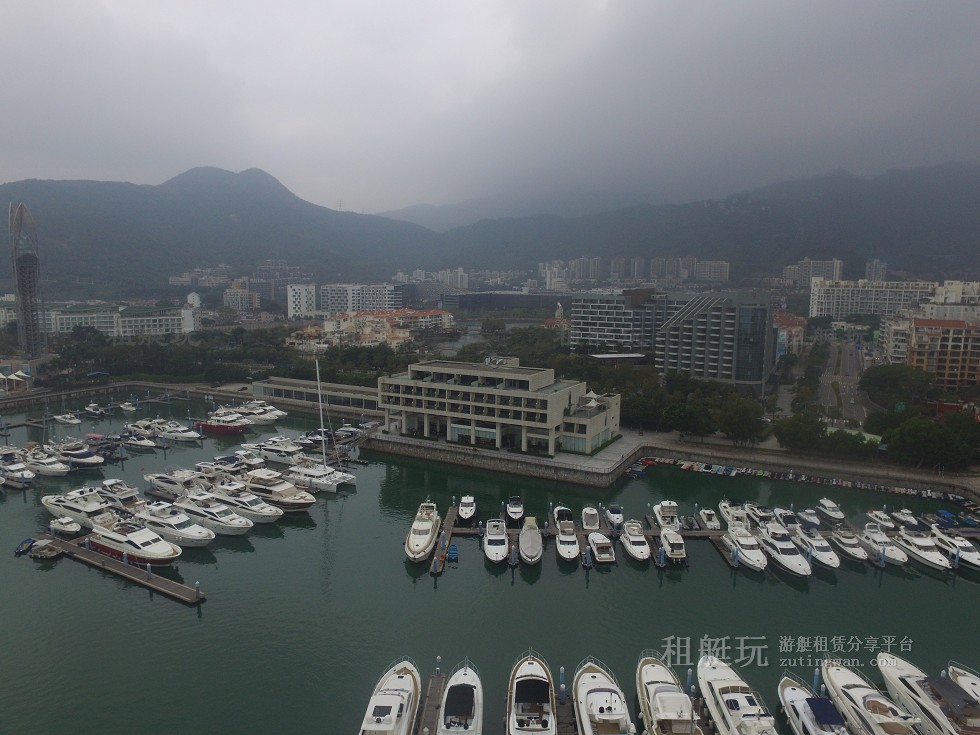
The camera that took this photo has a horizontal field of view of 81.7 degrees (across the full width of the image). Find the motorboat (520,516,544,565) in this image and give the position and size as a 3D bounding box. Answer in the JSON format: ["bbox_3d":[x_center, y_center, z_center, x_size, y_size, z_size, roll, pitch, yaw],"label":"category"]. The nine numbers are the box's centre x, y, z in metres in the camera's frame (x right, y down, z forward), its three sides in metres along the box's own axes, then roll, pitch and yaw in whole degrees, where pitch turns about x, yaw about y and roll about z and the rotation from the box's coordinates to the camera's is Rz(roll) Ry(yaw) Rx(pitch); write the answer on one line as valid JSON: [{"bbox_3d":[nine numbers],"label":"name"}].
[{"bbox_3d":[6.040,27.150,88.260,3.750,4.250,11.900,0,6,0],"label":"motorboat"}]

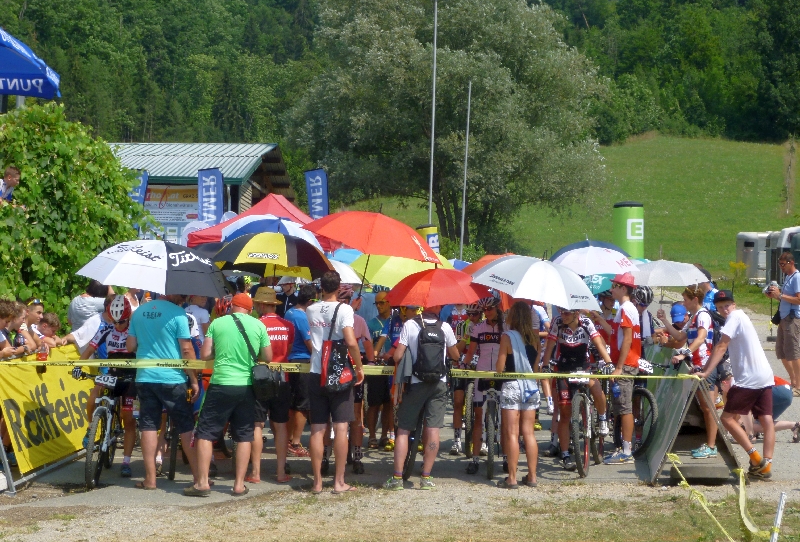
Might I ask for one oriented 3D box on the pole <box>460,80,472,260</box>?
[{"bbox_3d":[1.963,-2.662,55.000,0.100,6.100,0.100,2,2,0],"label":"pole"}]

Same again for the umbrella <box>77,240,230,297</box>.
[{"bbox_3d":[-2.072,-0.030,15.800,1.330,0.520,1.330,8,9,0],"label":"umbrella"}]

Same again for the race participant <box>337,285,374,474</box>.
[{"bbox_3d":[-0.447,1.040,17.215,0.550,1.740,0.500,0,2,-3],"label":"race participant"}]

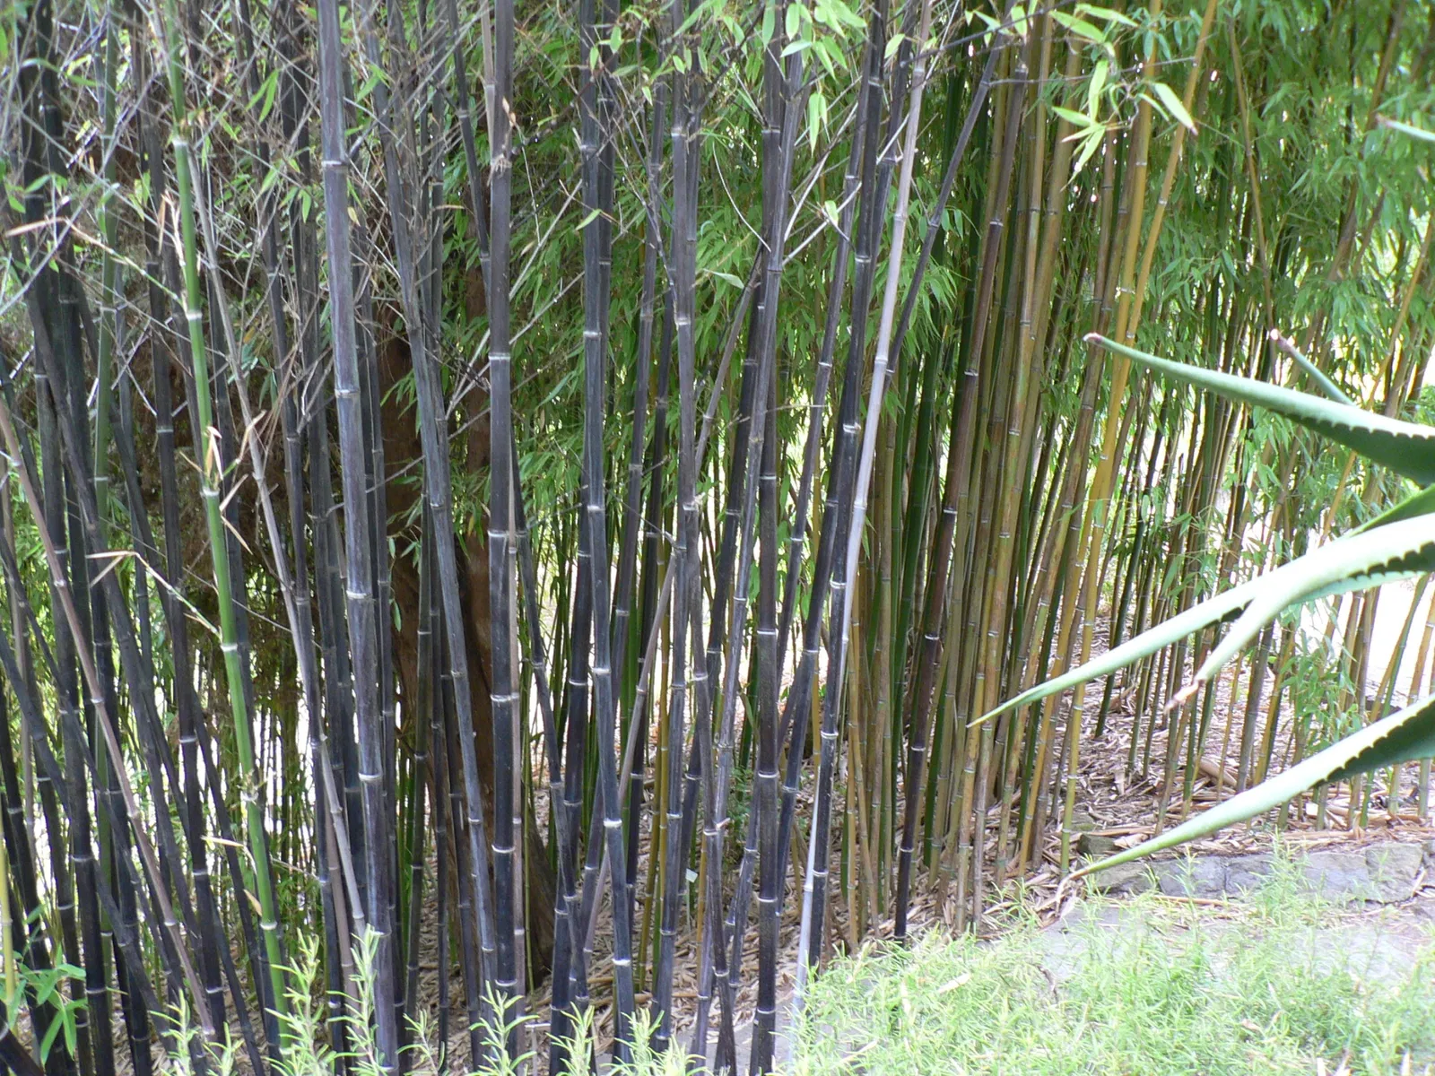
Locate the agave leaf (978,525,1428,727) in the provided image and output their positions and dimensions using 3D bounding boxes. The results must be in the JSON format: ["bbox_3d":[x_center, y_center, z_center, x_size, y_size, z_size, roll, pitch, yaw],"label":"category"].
[{"bbox_3d":[0.524,0.087,1.500,0.520,0.100,0.120,-22,9,0],"label":"agave leaf"}]

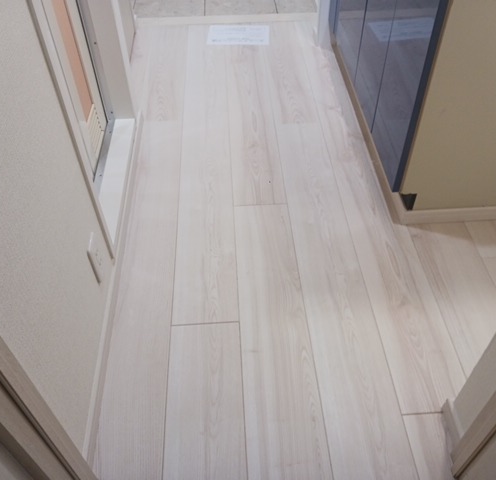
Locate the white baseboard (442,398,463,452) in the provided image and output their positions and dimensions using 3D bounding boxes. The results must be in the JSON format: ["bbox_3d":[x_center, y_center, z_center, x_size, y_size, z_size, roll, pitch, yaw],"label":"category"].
[{"bbox_3d":[0.443,0.397,1.073,0.012,0.050,0.097,-3,46,-2],"label":"white baseboard"}]

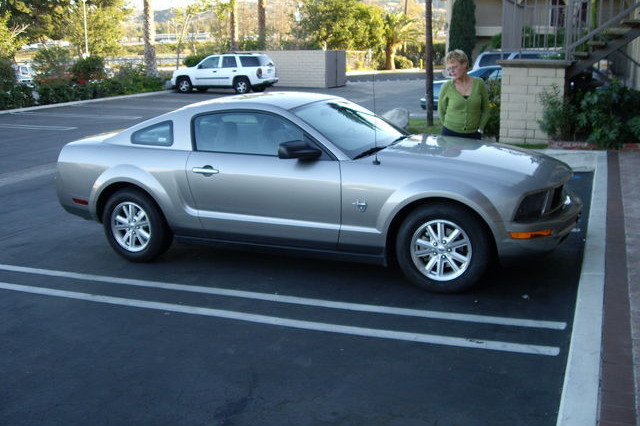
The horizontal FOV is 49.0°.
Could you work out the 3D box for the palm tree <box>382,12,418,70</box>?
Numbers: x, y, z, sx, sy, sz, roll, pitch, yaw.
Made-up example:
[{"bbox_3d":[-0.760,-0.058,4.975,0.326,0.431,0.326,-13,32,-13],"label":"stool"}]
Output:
[{"bbox_3d":[7.218,-15.468,63.000,3.400,5.200,3.400,-2,12,0],"label":"palm tree"}]

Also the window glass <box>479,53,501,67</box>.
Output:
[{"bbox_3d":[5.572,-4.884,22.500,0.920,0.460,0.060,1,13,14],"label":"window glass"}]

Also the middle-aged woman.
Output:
[{"bbox_3d":[1.451,-0.785,7.122,0.530,1.700,0.340,0,12,8],"label":"middle-aged woman"}]

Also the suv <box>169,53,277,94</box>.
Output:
[{"bbox_3d":[-4.466,-6.420,32.354,4.870,1.810,1.900,2,13,19],"label":"suv"}]

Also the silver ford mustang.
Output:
[{"bbox_3d":[-0.126,-0.351,6.317,4.760,1.390,1.920,3,13,23],"label":"silver ford mustang"}]

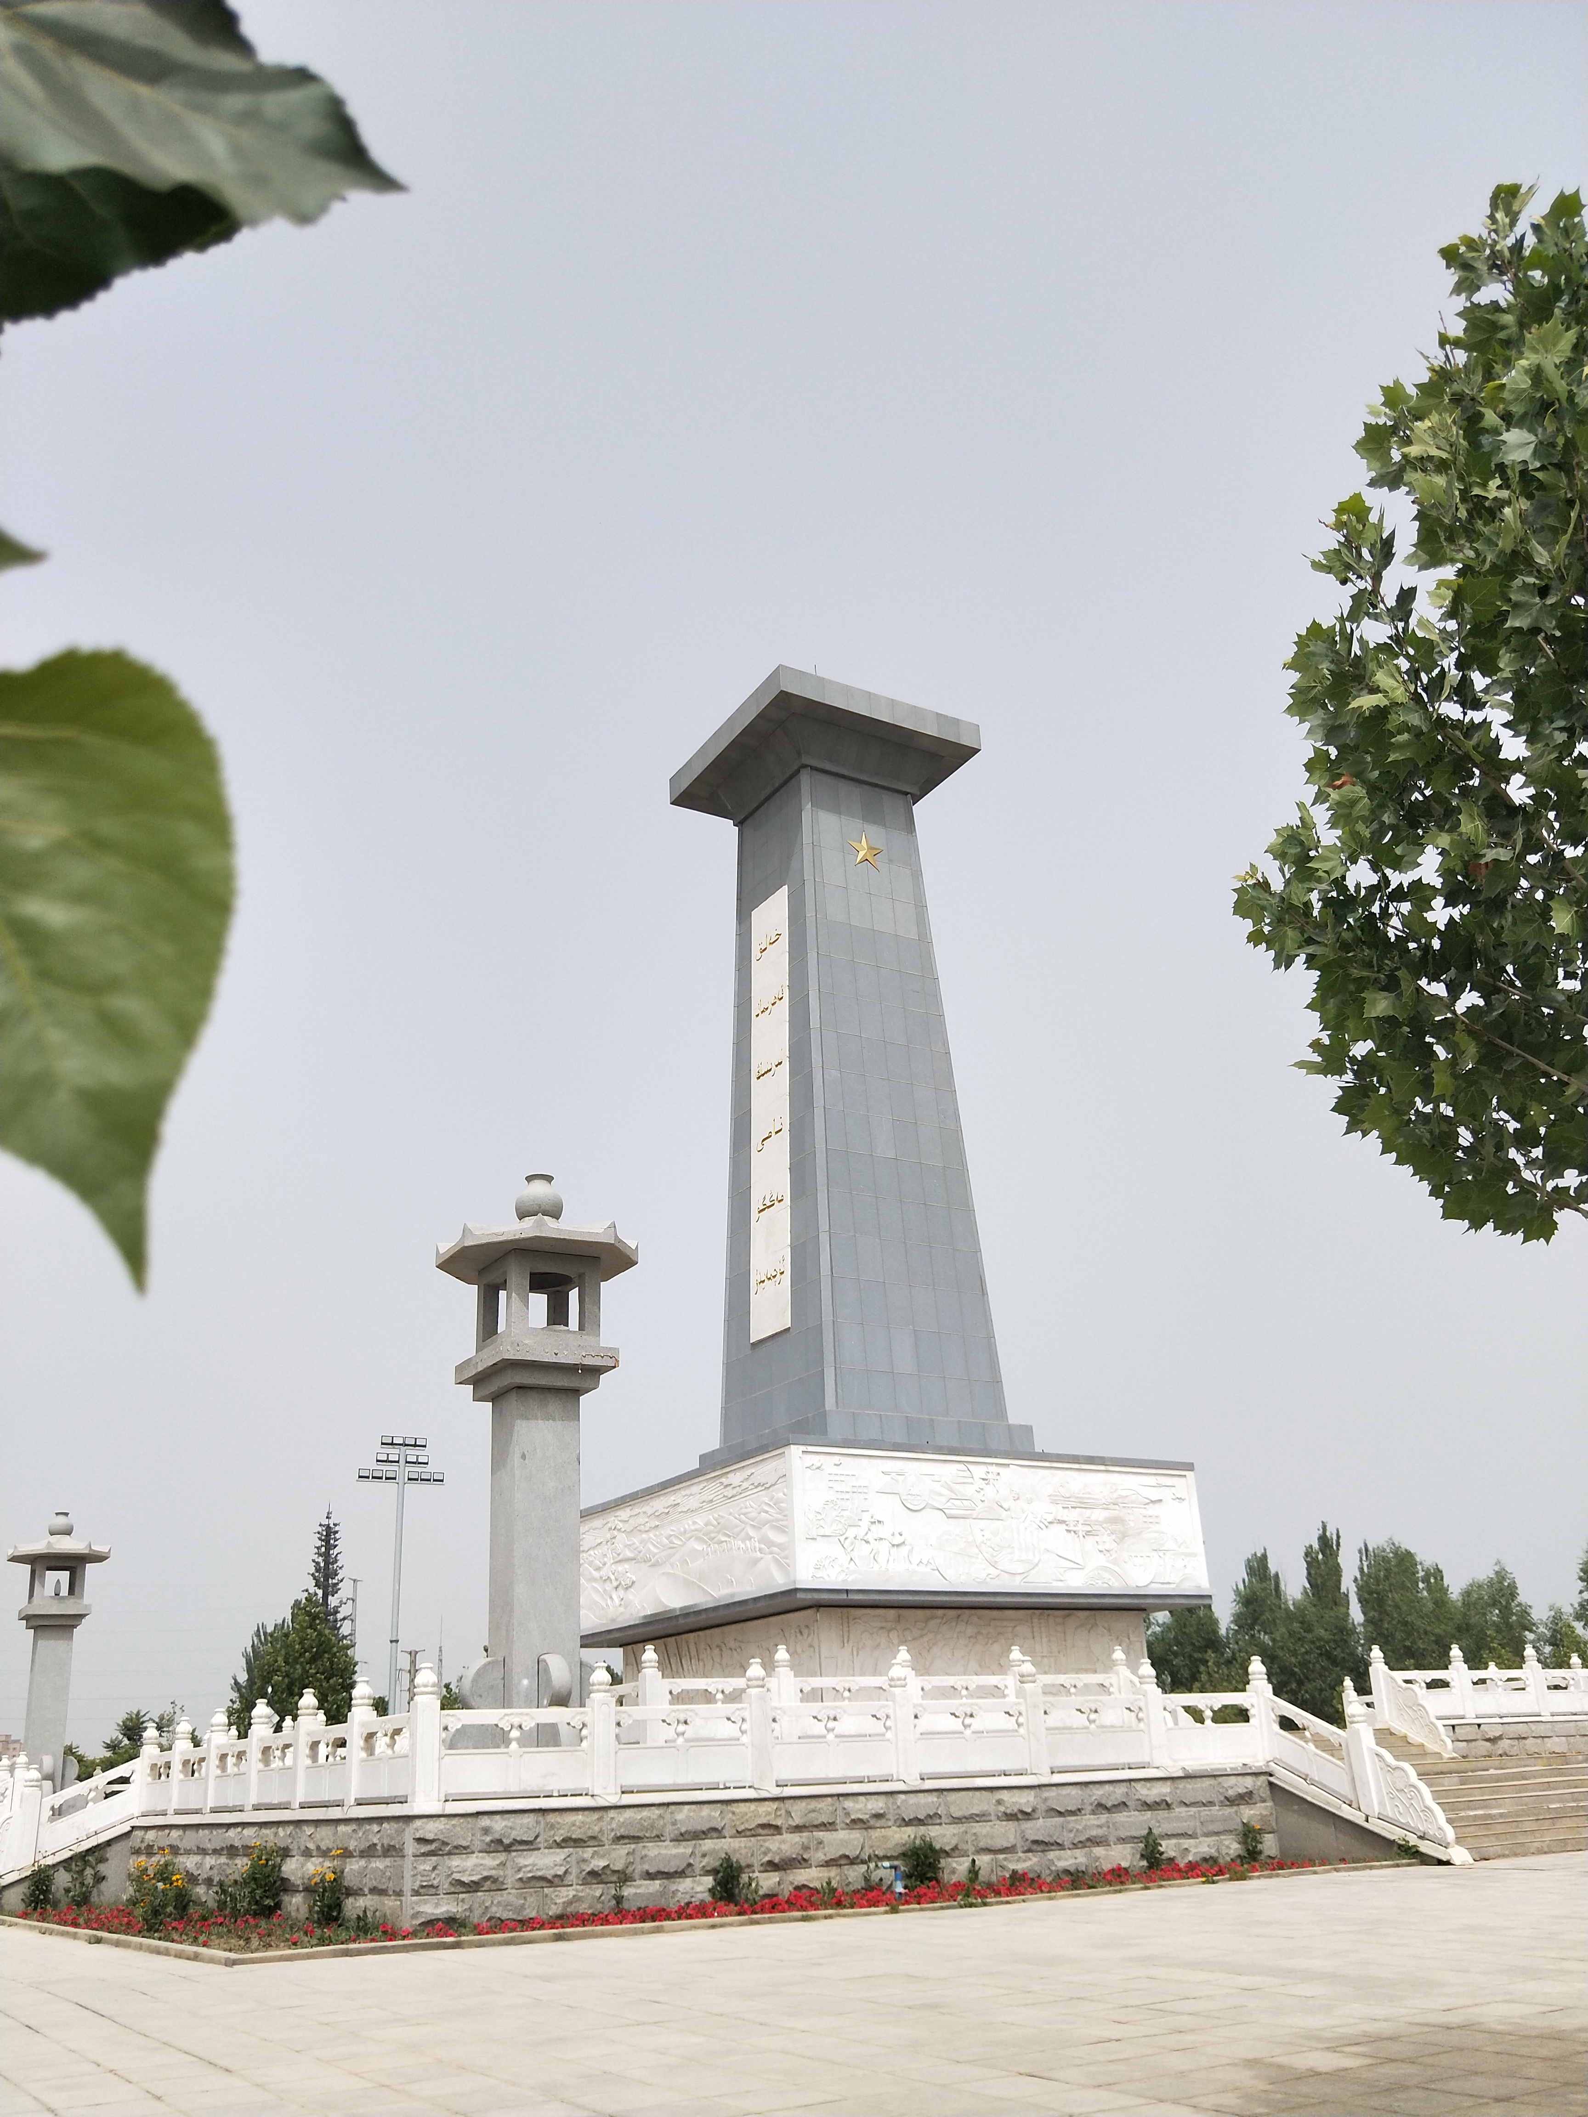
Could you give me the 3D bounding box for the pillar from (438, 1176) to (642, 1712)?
[{"bbox_3d":[-3.505,5.537,21.021,2.700,8.401,2.700,11,-28,-29],"label":"pillar"}]

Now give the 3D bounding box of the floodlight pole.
[{"bbox_3d":[-18.197,26.093,70.537,4.200,17.264,0.800,11,-28,-29],"label":"floodlight pole"}]

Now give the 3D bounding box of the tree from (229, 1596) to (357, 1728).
[{"bbox_3d":[-18.492,24.345,56.721,4.700,8.403,4.700,11,-28,-29],"label":"tree"}]

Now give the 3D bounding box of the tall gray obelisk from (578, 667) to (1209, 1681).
[{"bbox_3d":[1.531,3.471,43.034,11.584,28.851,11.584,11,-28,-29],"label":"tall gray obelisk"}]

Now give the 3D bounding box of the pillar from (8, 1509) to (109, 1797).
[{"bbox_3d":[-20.947,17.398,44.014,2.700,8.366,2.700,11,-28,-29],"label":"pillar"}]

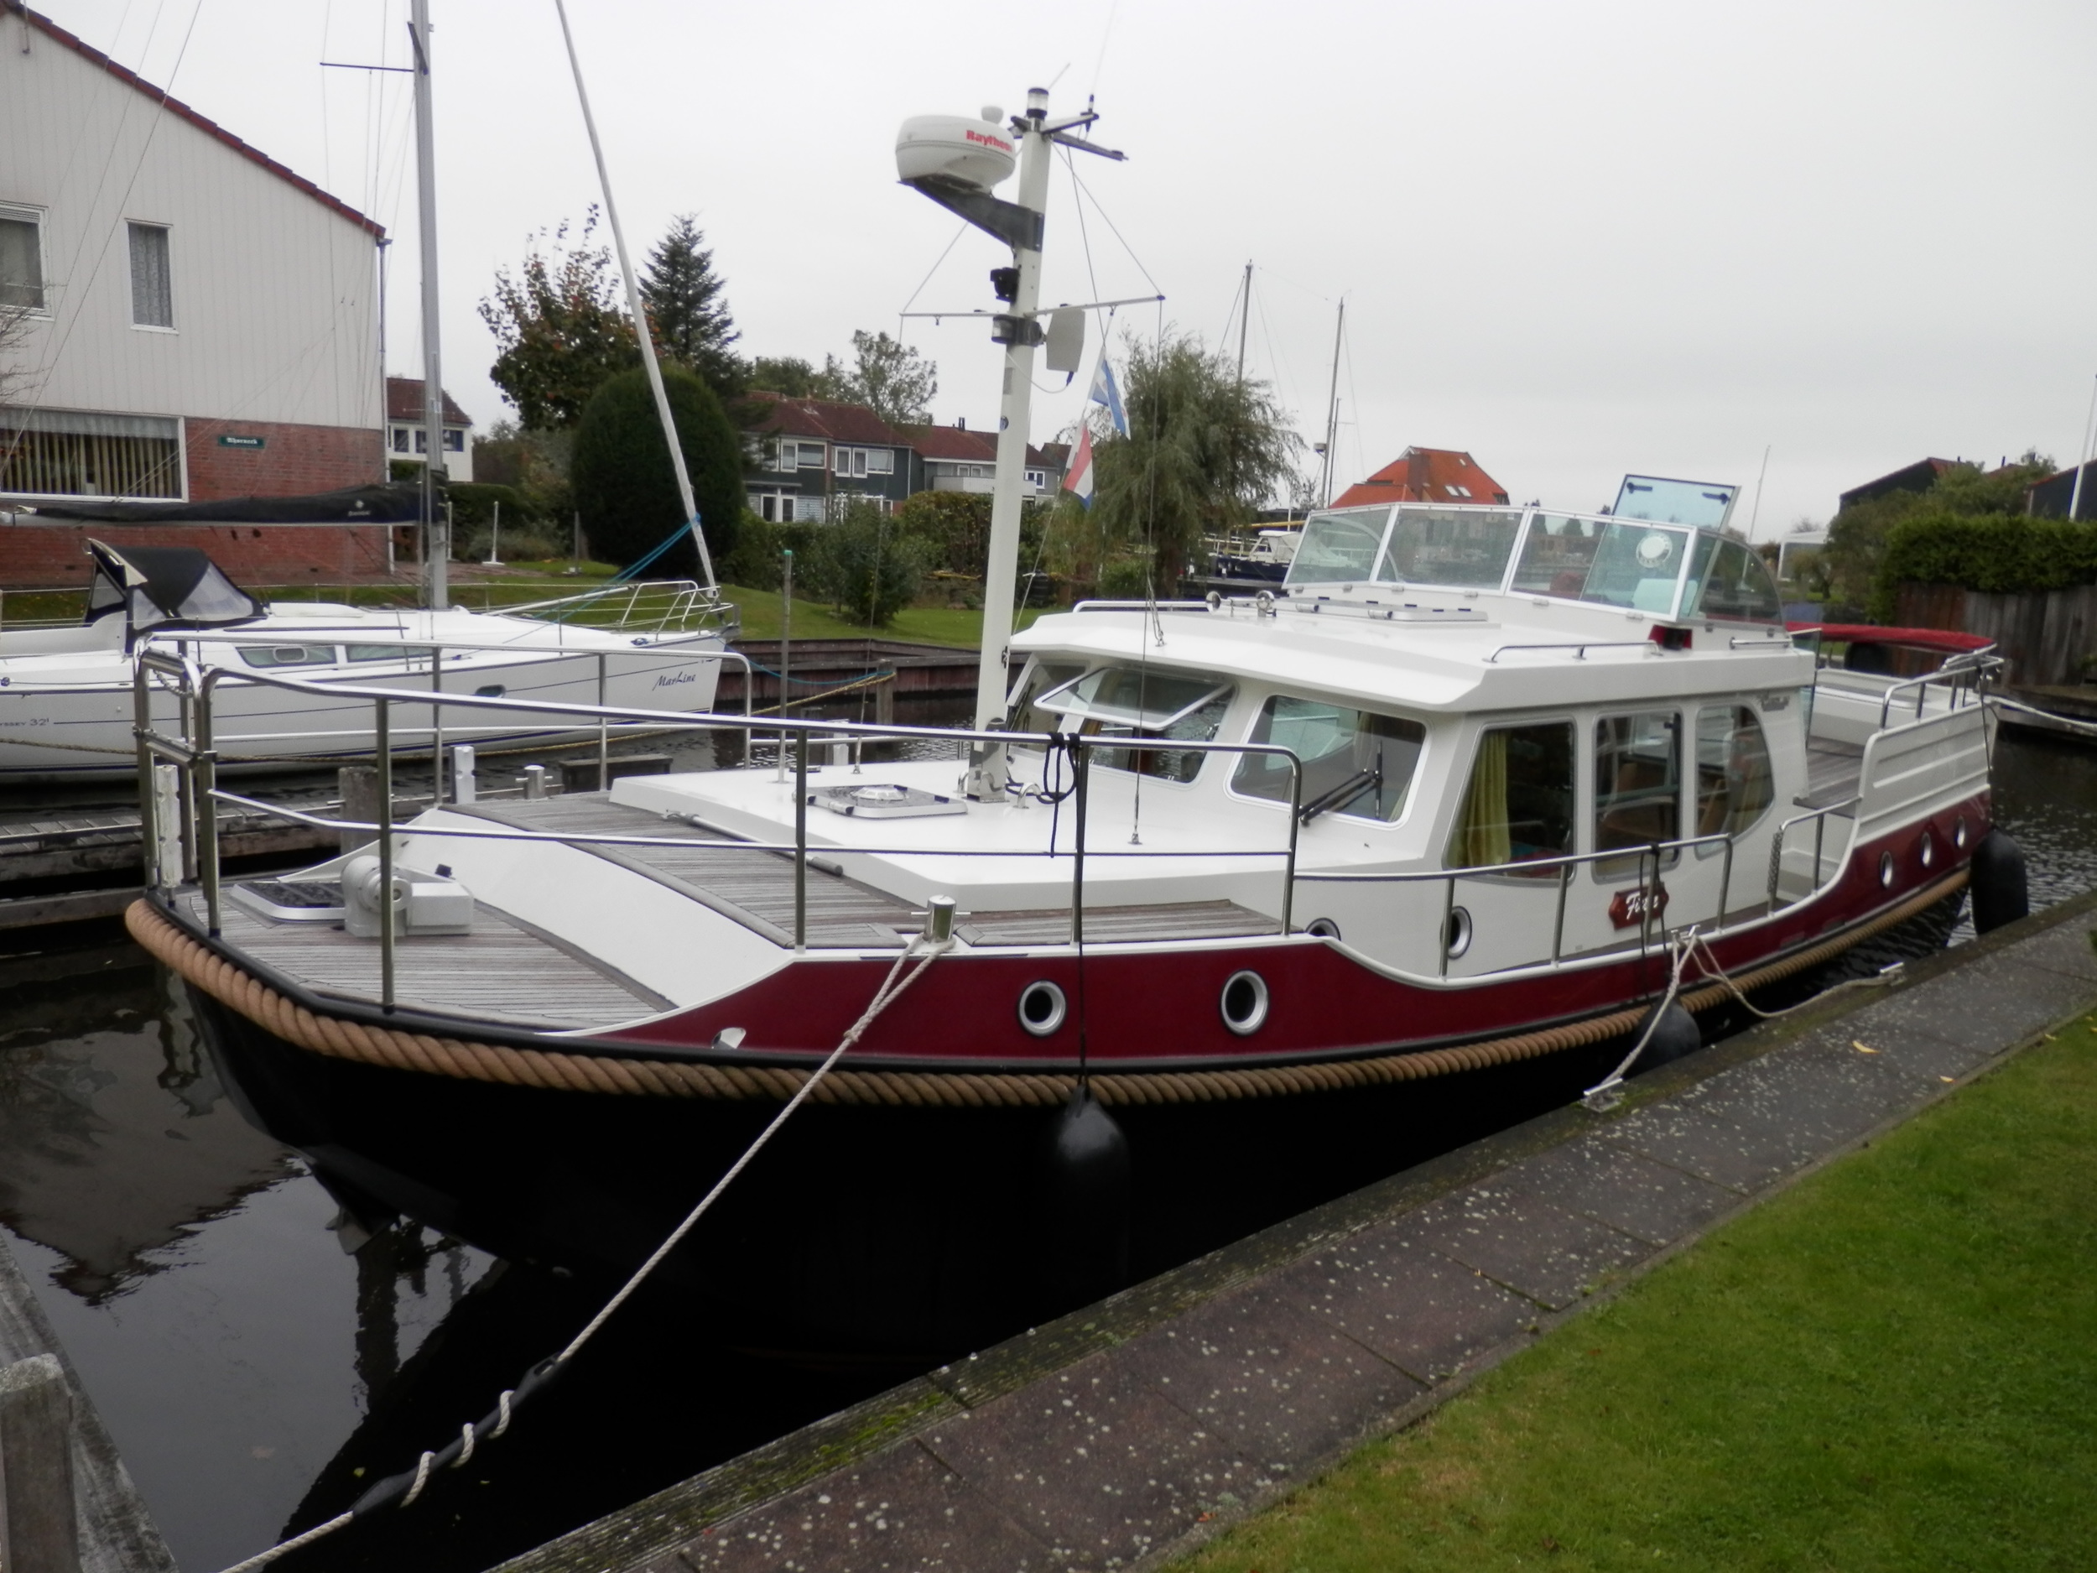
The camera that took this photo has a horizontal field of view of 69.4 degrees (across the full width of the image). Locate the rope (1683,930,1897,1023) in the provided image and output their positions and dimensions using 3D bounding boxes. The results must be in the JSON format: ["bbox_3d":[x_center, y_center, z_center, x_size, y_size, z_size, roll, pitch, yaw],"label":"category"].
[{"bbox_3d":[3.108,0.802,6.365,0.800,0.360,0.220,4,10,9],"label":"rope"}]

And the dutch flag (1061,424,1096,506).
[{"bbox_3d":[0.121,-1.280,6.037,0.150,0.350,0.100,-1,10,-19],"label":"dutch flag"}]

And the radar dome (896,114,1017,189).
[{"bbox_3d":[-0.340,-2.329,5.569,0.450,0.240,0.450,2,10,0],"label":"radar dome"}]

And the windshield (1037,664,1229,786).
[{"bbox_3d":[0.367,-0.302,6.572,0.400,0.450,0.920,-6,13,-41],"label":"windshield"}]

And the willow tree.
[{"bbox_3d":[3.115,-6.698,32.000,4.300,5.500,4.200,3,10,6],"label":"willow tree"}]

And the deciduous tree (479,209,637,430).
[{"bbox_3d":[-9.876,-8.132,31.000,3.700,6.800,3.600,-1,10,-17],"label":"deciduous tree"}]

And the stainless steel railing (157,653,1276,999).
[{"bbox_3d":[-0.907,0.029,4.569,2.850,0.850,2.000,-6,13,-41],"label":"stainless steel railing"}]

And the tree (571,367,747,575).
[{"bbox_3d":[-6.708,-5.386,26.000,2.900,3.500,2.900,0,10,-14],"label":"tree"}]

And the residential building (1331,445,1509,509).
[{"bbox_3d":[22.642,-16.770,92.000,9.500,7.500,9.500,-6,13,-41],"label":"residential building"}]

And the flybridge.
[{"bbox_3d":[2.561,-1.240,8.318,1.500,0.650,2.450,-6,13,-41],"label":"flybridge"}]

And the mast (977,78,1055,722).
[{"bbox_3d":[-0.141,-1.332,5.917,0.140,2.650,0.130,4,8,-1],"label":"mast"}]

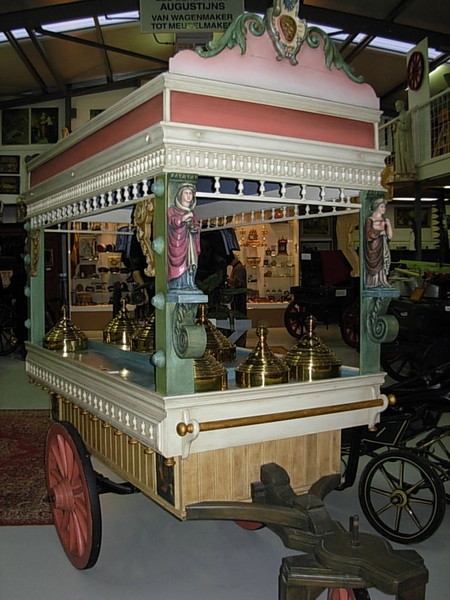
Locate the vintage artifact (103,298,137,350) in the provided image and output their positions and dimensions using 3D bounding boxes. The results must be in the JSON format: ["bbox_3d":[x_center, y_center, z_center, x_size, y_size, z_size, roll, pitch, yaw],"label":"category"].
[{"bbox_3d":[-0.638,0.134,4.177,0.263,0.287,0.263,0,2,0],"label":"vintage artifact"}]

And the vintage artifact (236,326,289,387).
[{"bbox_3d":[0.171,0.246,2.948,0.246,0.264,0.246,0,2,0],"label":"vintage artifact"}]

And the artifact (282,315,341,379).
[{"bbox_3d":[0.407,0.223,3.106,0.281,0.299,0.281,0,2,0],"label":"artifact"}]

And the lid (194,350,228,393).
[{"bbox_3d":[-0.106,0.254,2.801,0.240,0.258,0.240,0,2,0],"label":"lid"}]

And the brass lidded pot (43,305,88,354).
[{"bbox_3d":[-1.067,0.183,4.397,0.288,0.297,0.288,0,2,0],"label":"brass lidded pot"}]

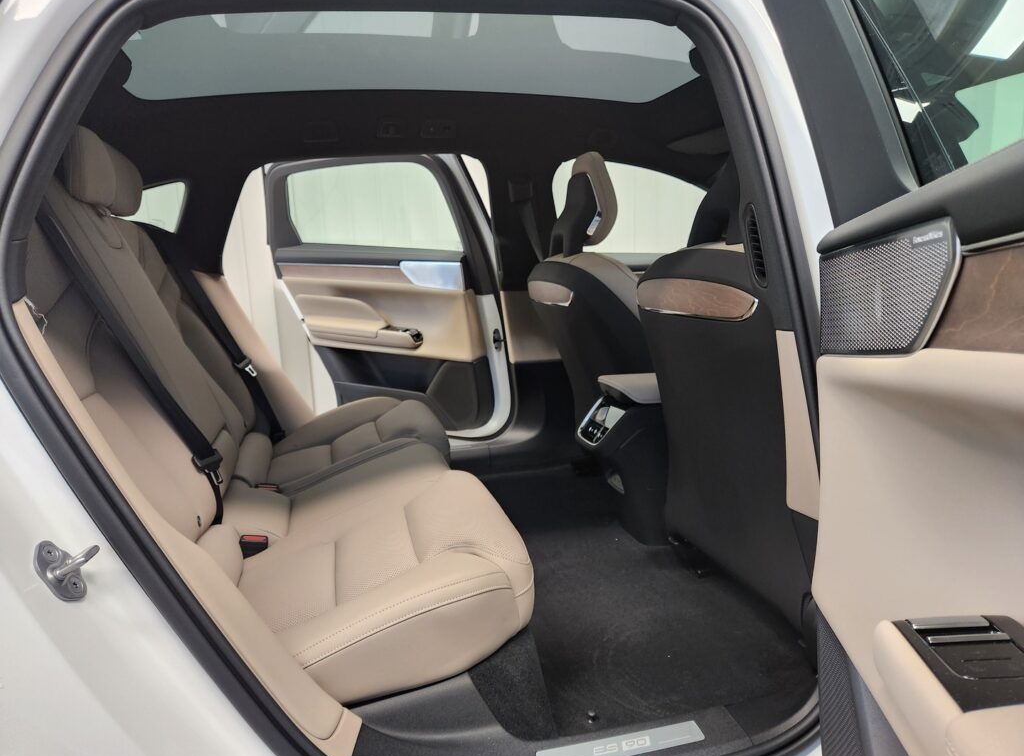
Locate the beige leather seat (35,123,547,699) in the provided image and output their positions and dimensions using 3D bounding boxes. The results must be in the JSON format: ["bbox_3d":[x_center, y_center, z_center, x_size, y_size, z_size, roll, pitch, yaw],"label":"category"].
[{"bbox_3d":[-0.521,-0.075,1.388,0.870,0.840,1.350,-4,9,-14],"label":"beige leather seat"}]

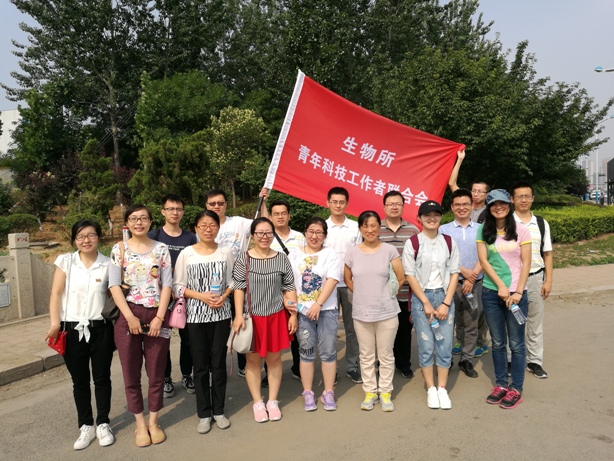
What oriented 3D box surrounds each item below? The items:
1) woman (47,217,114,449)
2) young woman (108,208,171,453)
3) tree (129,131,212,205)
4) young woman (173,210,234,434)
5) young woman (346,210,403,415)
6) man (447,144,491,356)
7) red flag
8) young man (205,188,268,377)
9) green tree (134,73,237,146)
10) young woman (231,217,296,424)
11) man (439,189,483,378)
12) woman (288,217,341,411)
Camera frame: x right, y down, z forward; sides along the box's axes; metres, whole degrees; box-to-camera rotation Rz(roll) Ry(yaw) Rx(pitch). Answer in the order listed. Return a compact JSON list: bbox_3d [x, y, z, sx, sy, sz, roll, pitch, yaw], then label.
[{"bbox_3d":[-1.571,0.720,3.411,0.460,1.583,0.330,-3,3,-18],"label":"woman"},{"bbox_3d":[-1.171,0.657,3.391,0.480,1.666,0.320,-3,4,-14],"label":"young woman"},{"bbox_3d":[-4.274,-1.879,15.000,2.600,2.500,2.300,-2,4,0],"label":"tree"},{"bbox_3d":[-0.778,0.665,3.592,0.460,1.622,0.340,-3,3,-13],"label":"young woman"},{"bbox_3d":[0.544,0.629,3.872,0.490,1.581,0.330,-1,3,9],"label":"young woman"},{"bbox_3d":[1.786,0.218,5.142,0.550,2.179,0.380,-1,3,16],"label":"man"},{"bbox_3d":[0.603,-0.775,4.700,1.800,1.250,0.250,18,2,-5],"label":"red flag"},{"bbox_3d":[-0.738,0.502,4.761,0.660,1.813,0.420,-2,3,-6],"label":"young man"},{"bbox_3d":[-4.660,-3.966,19.000,4.300,4.800,4.000,-2,4,0],"label":"green tree"},{"bbox_3d":[-0.339,0.673,3.761,0.500,1.559,0.340,-2,3,-9],"label":"young woman"},{"bbox_3d":[1.459,0.480,4.518,0.480,1.748,0.330,-1,3,16],"label":"man"},{"bbox_3d":[0.060,0.659,3.842,0.450,1.528,0.310,-1,4,6],"label":"woman"}]

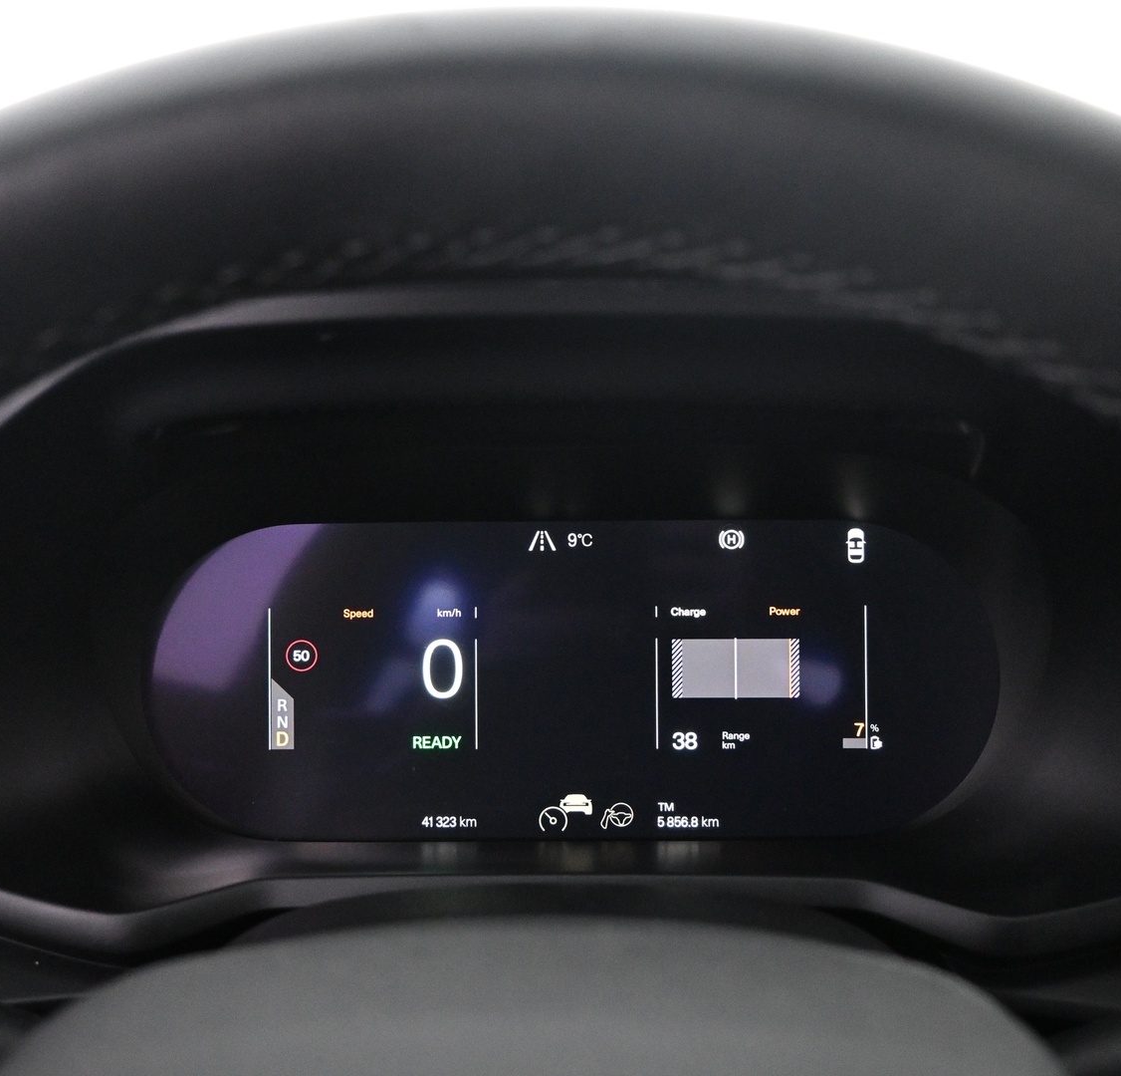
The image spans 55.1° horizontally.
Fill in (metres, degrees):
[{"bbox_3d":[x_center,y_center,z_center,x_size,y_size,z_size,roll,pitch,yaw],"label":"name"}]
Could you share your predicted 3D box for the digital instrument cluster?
[{"bbox_3d":[0.005,0.048,0.375,0.290,0.108,0.020,0,-1,1],"label":"digital instrument cluster"}]

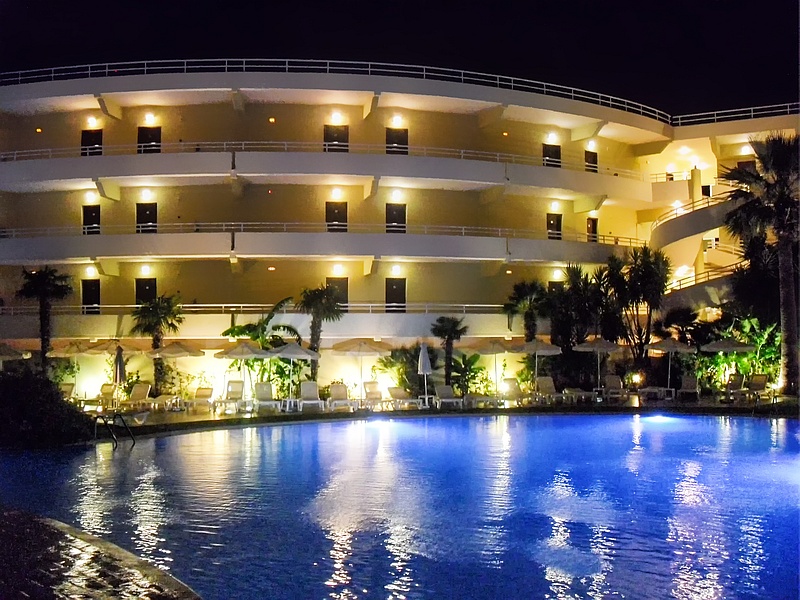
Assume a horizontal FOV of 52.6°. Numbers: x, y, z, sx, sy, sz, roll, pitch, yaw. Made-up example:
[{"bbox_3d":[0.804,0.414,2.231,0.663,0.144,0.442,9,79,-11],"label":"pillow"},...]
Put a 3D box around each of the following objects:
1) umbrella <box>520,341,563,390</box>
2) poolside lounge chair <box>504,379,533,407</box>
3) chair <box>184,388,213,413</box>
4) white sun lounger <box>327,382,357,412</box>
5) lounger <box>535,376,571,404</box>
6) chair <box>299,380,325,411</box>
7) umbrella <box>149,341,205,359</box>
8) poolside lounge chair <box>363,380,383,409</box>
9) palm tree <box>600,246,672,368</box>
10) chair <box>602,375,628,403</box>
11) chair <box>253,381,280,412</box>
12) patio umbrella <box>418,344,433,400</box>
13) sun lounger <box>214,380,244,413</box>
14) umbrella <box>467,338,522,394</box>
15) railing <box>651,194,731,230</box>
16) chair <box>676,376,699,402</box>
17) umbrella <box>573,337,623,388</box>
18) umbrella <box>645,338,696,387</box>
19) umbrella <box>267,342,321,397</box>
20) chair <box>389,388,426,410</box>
[{"bbox_3d":[4.709,2.506,27.622,1.900,2.250,1.900,0,-2,0],"label":"umbrella"},{"bbox_3d":[3.989,3.170,27.595,0.680,0.920,1.600,1,-2,-13],"label":"poolside lounge chair"},{"bbox_3d":[-6.602,3.230,26.592,0.680,0.720,1.700,0,-2,2],"label":"chair"},{"bbox_3d":[-1.898,3.165,26.594,0.680,0.850,1.650,1,-2,-13],"label":"white sun lounger"},{"bbox_3d":[5.247,3.175,28.095,0.680,0.950,1.650,1,-2,-20],"label":"lounger"},{"bbox_3d":[-2.953,3.163,26.783,0.740,0.850,1.700,0,-2,-9],"label":"chair"},{"bbox_3d":[-7.742,2.621,28.050,2.000,2.300,2.000,0,-3,0],"label":"umbrella"},{"bbox_3d":[-0.883,3.180,27.158,0.730,0.820,1.700,0,-2,-9],"label":"poolside lounge chair"},{"bbox_3d":[8.885,0.908,30.594,2.650,5.500,2.500,0,-2,0],"label":"palm tree"},{"bbox_3d":[8.340,3.373,31.280,0.700,0.920,1.750,-1,-3,10],"label":"chair"},{"bbox_3d":[-4.600,3.281,27.719,0.700,0.920,1.750,1,-3,-18],"label":"chair"},{"bbox_3d":[0.851,2.503,26.921,0.450,2.200,0.450,0,-2,0],"label":"patio umbrella"},{"bbox_3d":[-5.706,3.277,27.481,0.700,0.920,1.750,0,-3,-1],"label":"sun lounger"},{"bbox_3d":[3.189,2.483,27.237,1.950,2.180,1.950,0,-2,0],"label":"umbrella"},{"bbox_3d":[12.663,-3.808,35.200,3.400,1.450,1.000,-2,-3,37],"label":"railing"},{"bbox_3d":[11.001,3.341,30.850,0.700,0.920,1.750,-1,-3,21],"label":"chair"},{"bbox_3d":[7.037,2.505,28.737,1.900,2.200,1.900,0,-2,0],"label":"umbrella"},{"bbox_3d":[10.475,2.654,31.452,2.000,2.350,2.000,0,-3,0],"label":"umbrella"},{"bbox_3d":[-3.761,2.601,28.050,1.900,2.300,1.900,0,-3,0],"label":"umbrella"},{"bbox_3d":[0.101,3.275,27.145,0.740,0.620,1.850,0,-2,-17],"label":"chair"}]

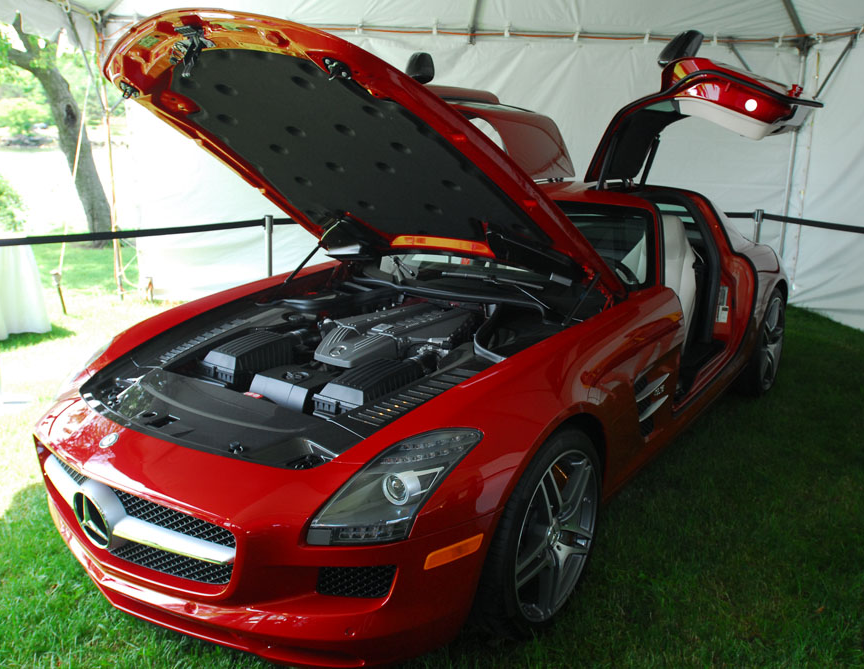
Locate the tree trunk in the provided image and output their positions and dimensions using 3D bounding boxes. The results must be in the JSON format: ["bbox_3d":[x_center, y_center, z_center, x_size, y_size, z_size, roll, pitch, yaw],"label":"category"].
[{"bbox_3d":[-6.999,-3.443,13.608,1.250,3.450,0.800,-7,15,-26],"label":"tree trunk"}]

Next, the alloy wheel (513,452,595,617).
[{"bbox_3d":[0.306,0.587,2.142,0.200,0.515,0.515,10,17,37],"label":"alloy wheel"}]

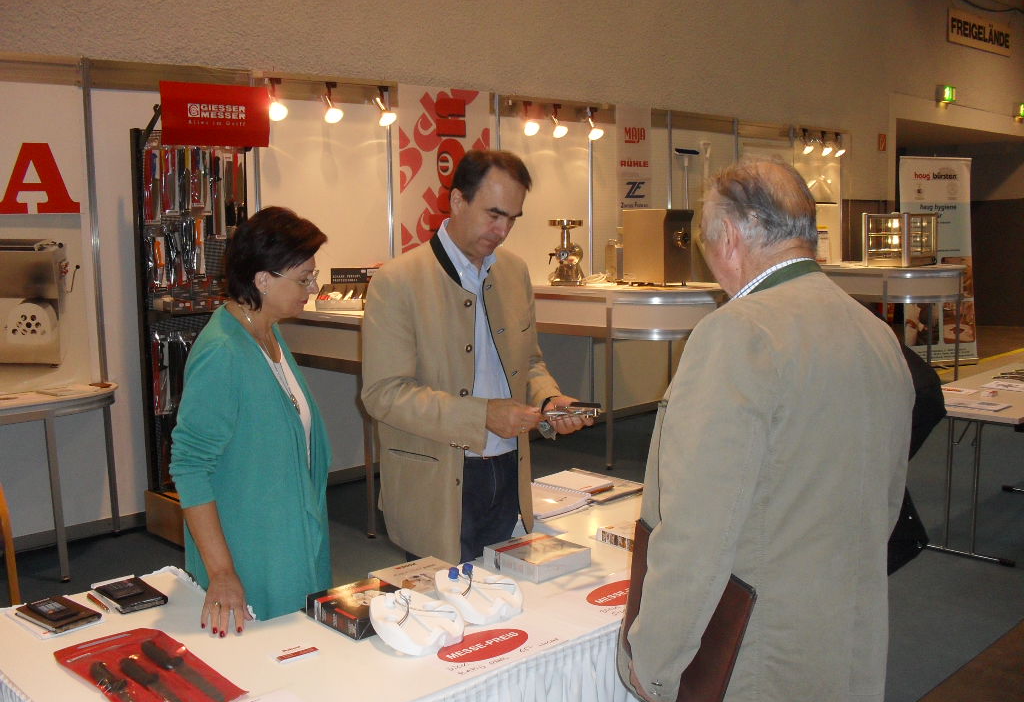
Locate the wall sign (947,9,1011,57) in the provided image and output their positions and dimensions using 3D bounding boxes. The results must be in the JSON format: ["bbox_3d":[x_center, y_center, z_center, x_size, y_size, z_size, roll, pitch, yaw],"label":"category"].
[{"bbox_3d":[5.931,-4.006,13.091,1.938,0.385,0.050,-8,10,-43],"label":"wall sign"}]

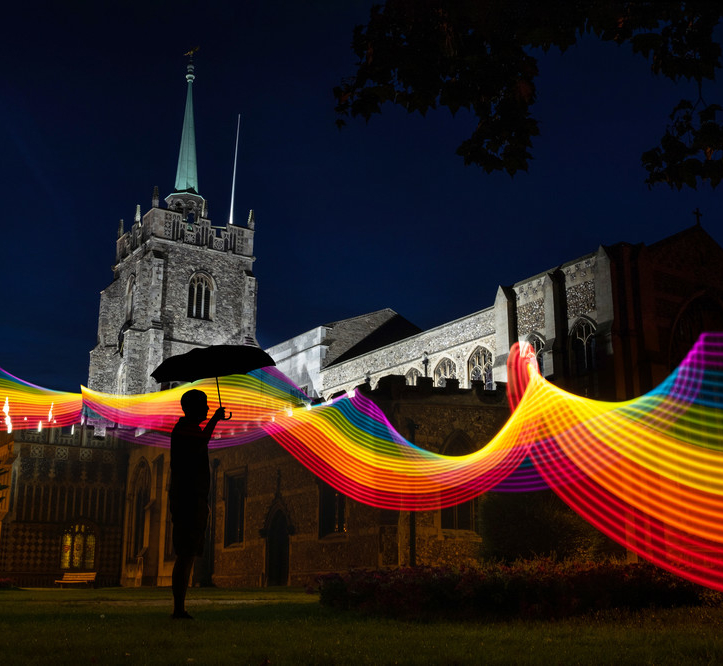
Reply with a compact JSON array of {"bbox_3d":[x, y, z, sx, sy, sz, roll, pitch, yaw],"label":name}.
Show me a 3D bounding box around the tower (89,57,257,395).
[{"bbox_3d":[-13.604,-2.158,73.338,10.300,41.502,10.300,9,-17,-32],"label":"tower"}]

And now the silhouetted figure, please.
[{"bbox_3d":[-1.274,1.300,7.547,0.430,1.750,0.500,1,-15,-5],"label":"silhouetted figure"}]

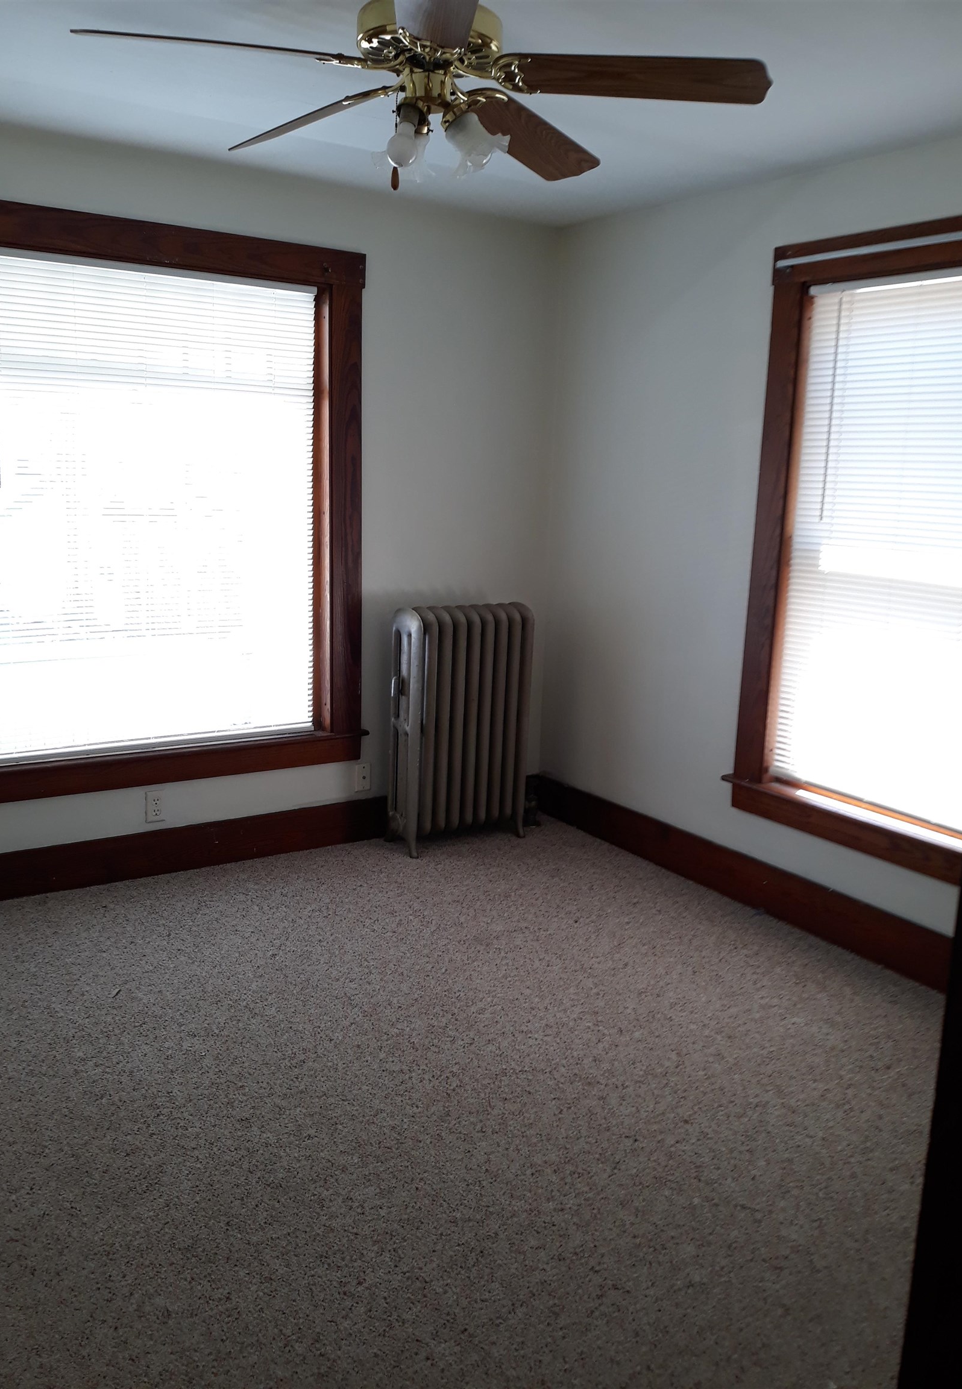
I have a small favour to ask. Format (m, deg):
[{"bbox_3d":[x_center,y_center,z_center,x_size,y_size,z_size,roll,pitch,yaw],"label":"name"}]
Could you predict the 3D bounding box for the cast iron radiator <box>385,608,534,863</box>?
[{"bbox_3d":[-0.088,0.123,4.498,0.560,0.957,0.222,-5,13,-32],"label":"cast iron radiator"}]

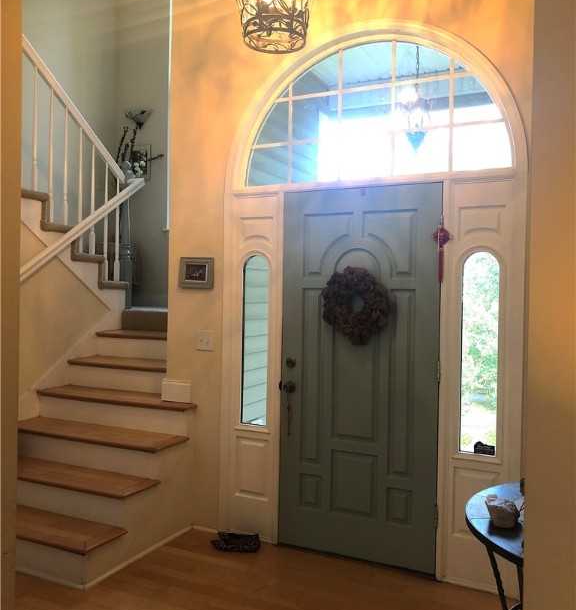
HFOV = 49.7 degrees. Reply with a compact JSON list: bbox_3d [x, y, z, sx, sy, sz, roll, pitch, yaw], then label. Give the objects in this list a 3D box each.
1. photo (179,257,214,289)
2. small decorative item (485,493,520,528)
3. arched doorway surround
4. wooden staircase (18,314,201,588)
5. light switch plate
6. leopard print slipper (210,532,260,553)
[{"bbox_3d":[-0.571,-0.198,3.842,0.245,0.192,0.025,1,1,26],"label":"photo"},{"bbox_3d":[0.629,0.602,1.821,0.092,0.074,0.080,1,1,26],"label":"small decorative item"},{"bbox_3d":[0.394,-0.058,3.427,1.730,2.910,0.140,1,1,26],"label":"arched doorway surround"},{"bbox_3d":[-1.157,0.738,4.016,1.250,1.260,1.675,1,1,26],"label":"wooden staircase"},{"bbox_3d":[-0.509,0.220,3.822,0.117,0.117,0.008,1,1,26],"label":"light switch plate"},{"bbox_3d":[-0.295,1.355,3.576,0.265,0.062,0.175,1,1,16],"label":"leopard print slipper"}]

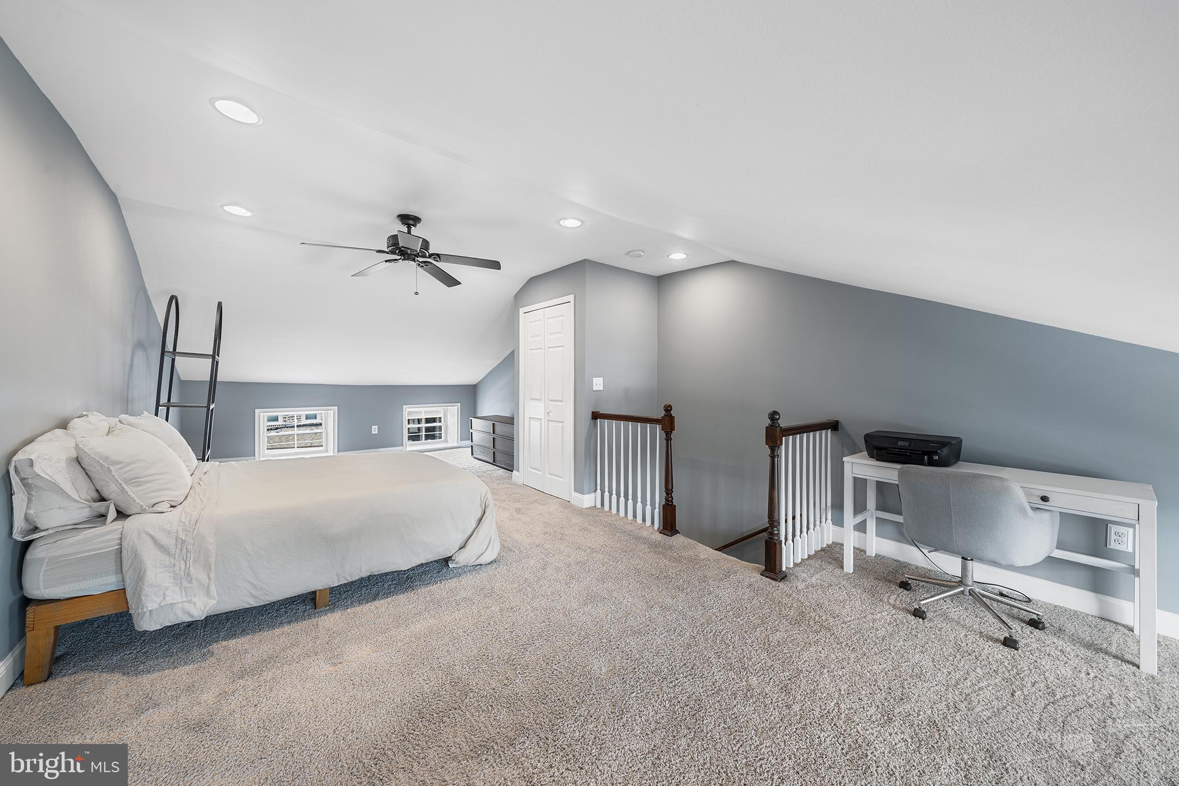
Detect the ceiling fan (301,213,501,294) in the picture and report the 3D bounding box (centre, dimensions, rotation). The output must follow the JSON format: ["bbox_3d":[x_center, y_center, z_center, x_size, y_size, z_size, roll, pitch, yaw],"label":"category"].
[{"bbox_3d":[-1.350,-1.039,2.947,1.290,0.580,1.270,-1,2,-23],"label":"ceiling fan"}]

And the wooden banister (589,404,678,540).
[{"bbox_3d":[0.385,0.626,3.607,0.130,1.060,1.000,-1,2,-39],"label":"wooden banister"}]

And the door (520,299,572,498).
[{"bbox_3d":[-0.504,0.092,4.488,0.060,2.070,0.970,-1,2,-39],"label":"door"}]

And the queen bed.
[{"bbox_3d":[-1.916,0.864,2.840,2.090,0.620,1.580,-1,2,-35],"label":"queen bed"}]

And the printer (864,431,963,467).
[{"bbox_3d":[2.128,0.369,2.600,0.360,0.130,0.445,-1,2,-39],"label":"printer"}]

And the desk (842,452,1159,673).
[{"bbox_3d":[2.234,0.817,2.295,0.470,0.750,1.200,-1,2,-39],"label":"desk"}]

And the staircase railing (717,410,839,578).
[{"bbox_3d":[1.548,0.653,2.796,0.960,1.050,0.130,-1,2,-39],"label":"staircase railing"}]

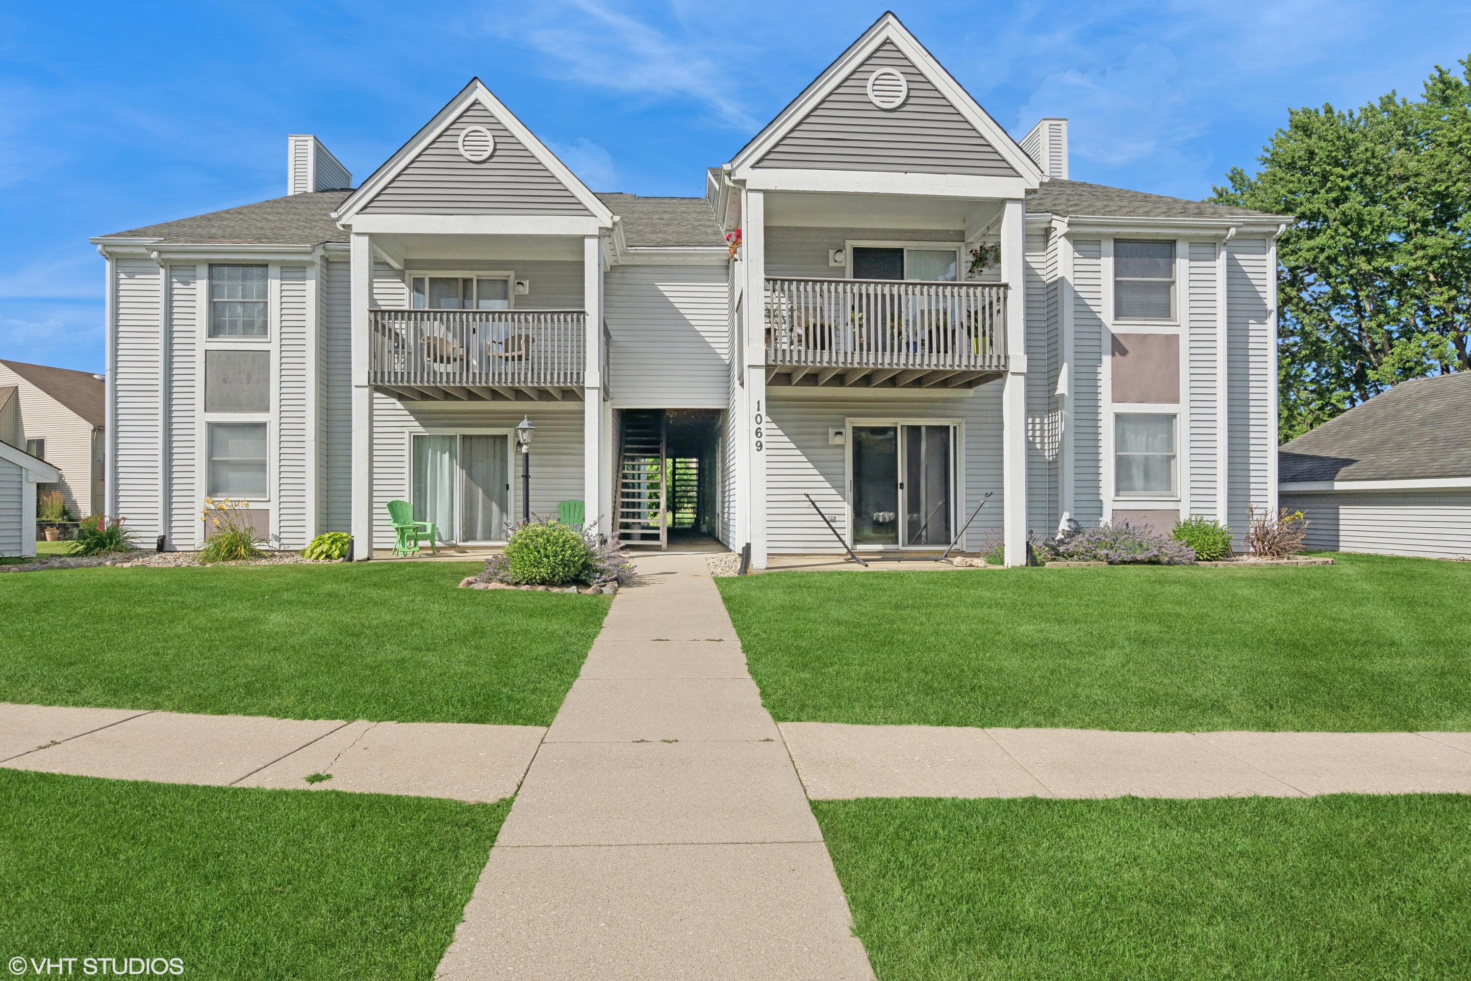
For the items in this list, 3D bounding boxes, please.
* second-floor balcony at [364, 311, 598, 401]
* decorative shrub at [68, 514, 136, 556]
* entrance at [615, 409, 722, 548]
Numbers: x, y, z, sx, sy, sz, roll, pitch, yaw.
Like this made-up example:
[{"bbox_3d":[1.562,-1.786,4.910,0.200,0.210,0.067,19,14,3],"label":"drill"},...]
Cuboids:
[{"bbox_3d":[-3.894,-2.141,11.145,3.299,1.188,0.152,0,0,-2],"label":"second-floor balcony"},{"bbox_3d":[-10.687,0.746,12.400,1.050,0.720,0.850,0,0,-3],"label":"decorative shrub"},{"bbox_3d":[-1.242,-0.225,14.219,2.030,2.517,1.522,0,0,-2],"label":"entrance"}]

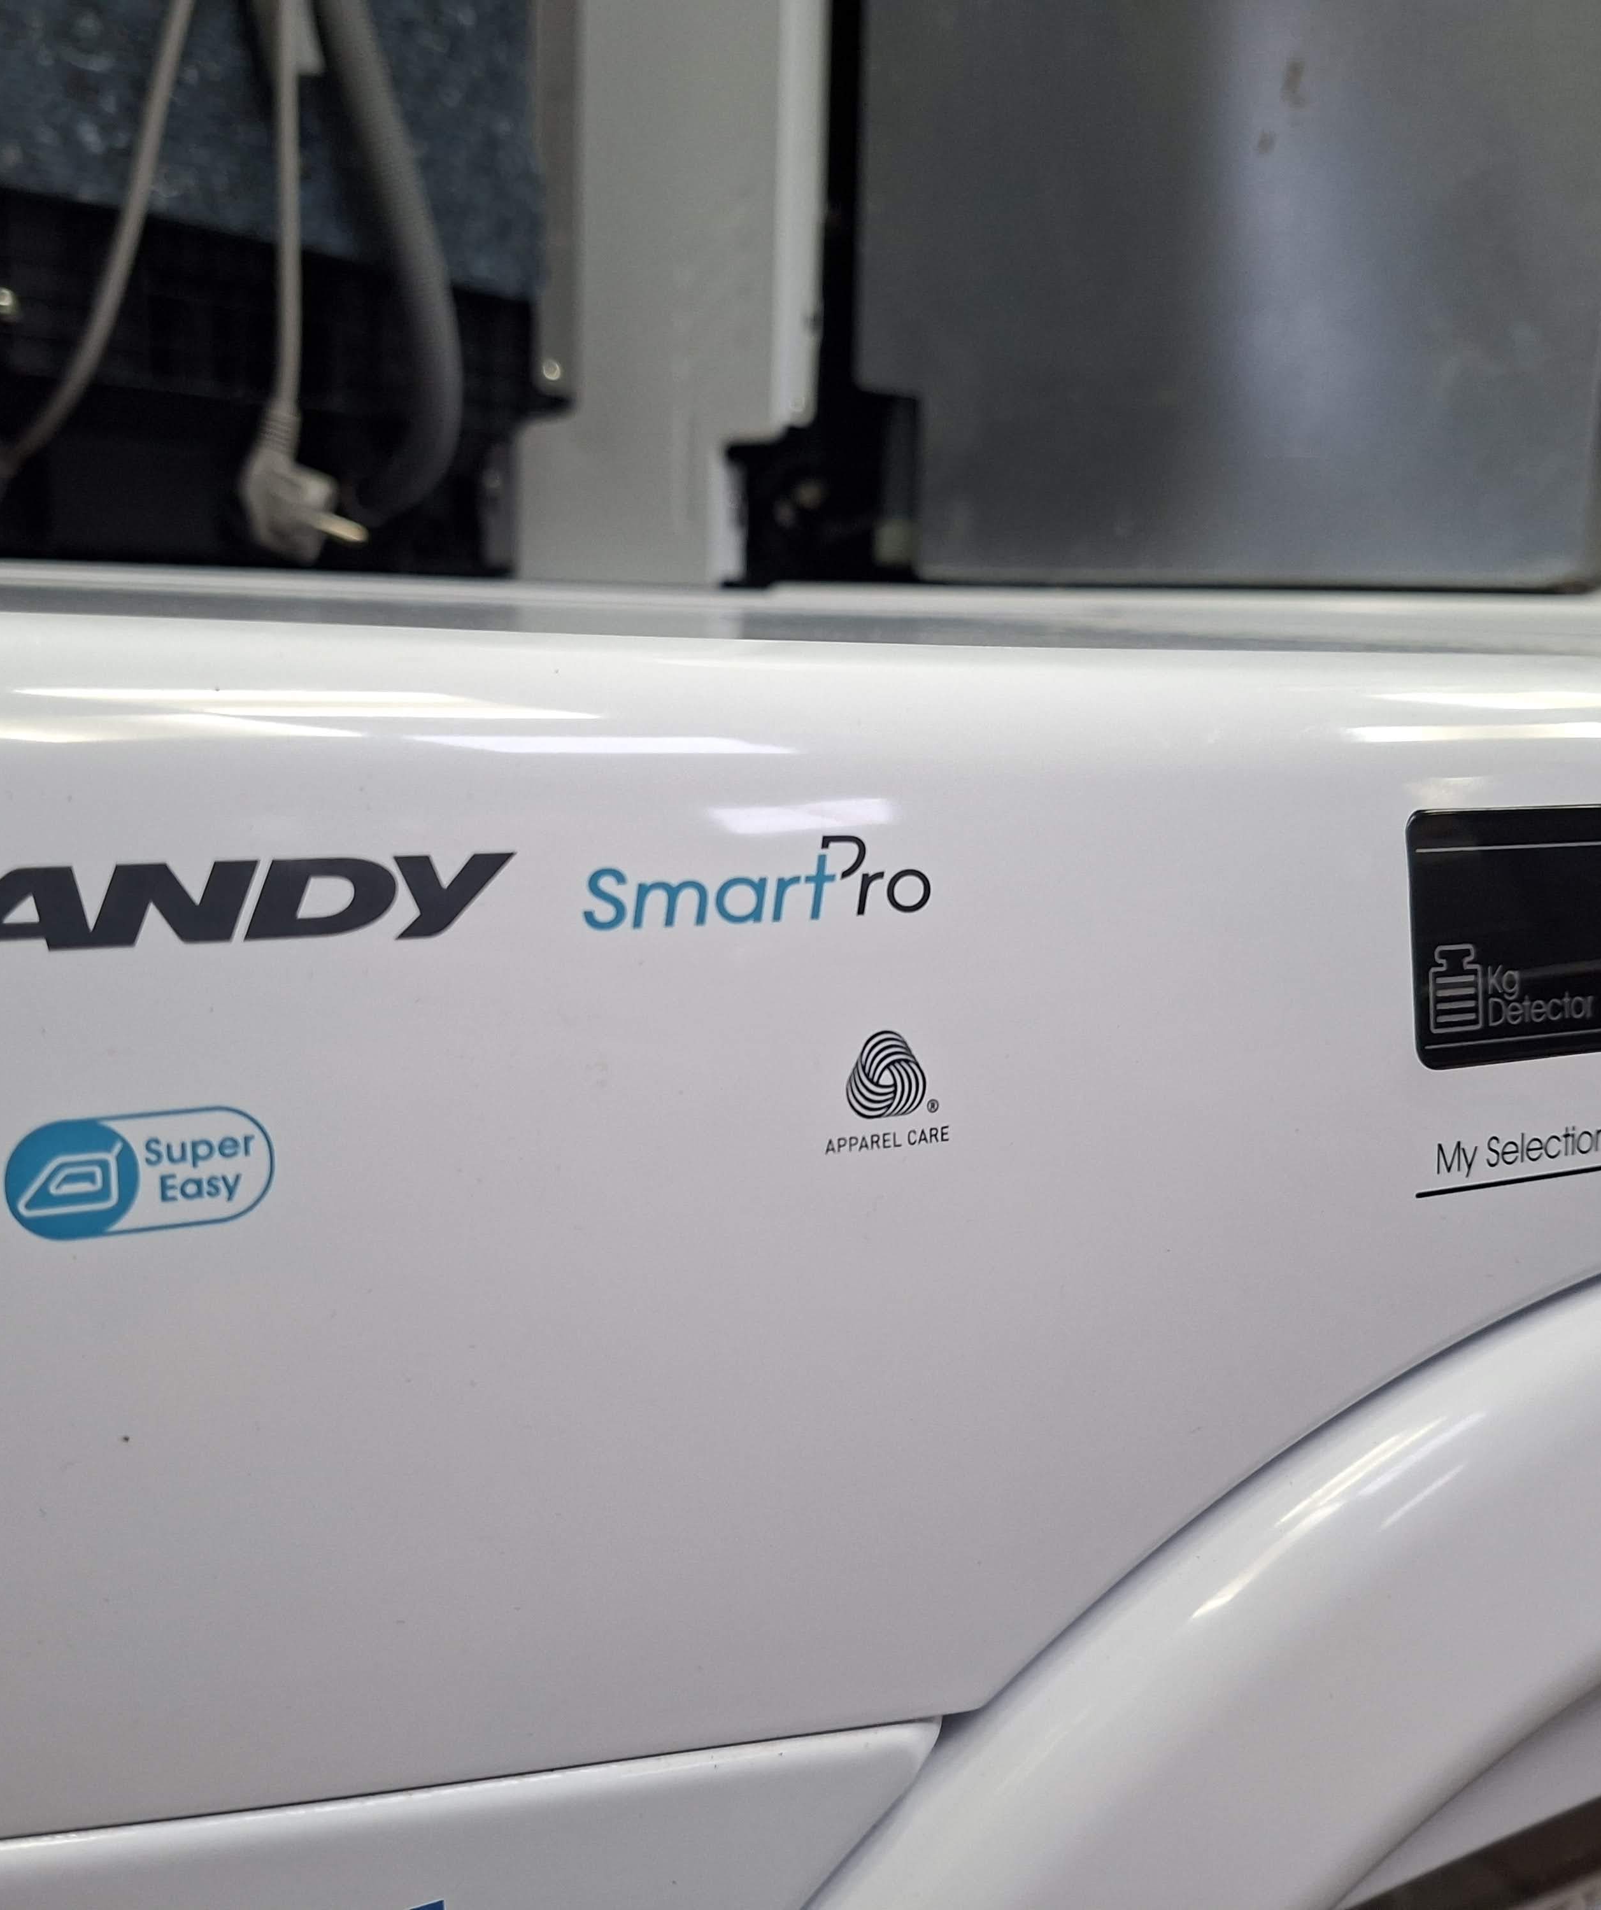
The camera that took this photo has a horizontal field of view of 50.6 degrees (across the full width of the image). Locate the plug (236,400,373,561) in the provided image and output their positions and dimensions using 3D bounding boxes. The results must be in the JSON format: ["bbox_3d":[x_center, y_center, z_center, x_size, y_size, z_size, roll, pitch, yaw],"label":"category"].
[{"bbox_3d":[-0.203,-0.196,0.700,0.054,0.059,0.038,19,11,-7],"label":"plug"}]

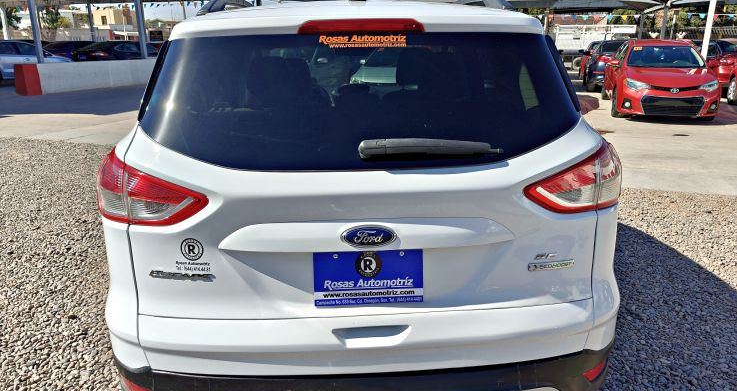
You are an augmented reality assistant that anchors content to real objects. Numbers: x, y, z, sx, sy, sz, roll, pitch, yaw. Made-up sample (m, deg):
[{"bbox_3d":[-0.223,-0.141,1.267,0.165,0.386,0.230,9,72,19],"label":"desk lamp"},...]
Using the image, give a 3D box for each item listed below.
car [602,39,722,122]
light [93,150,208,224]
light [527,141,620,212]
[{"bbox_3d":[6.390,-2.680,10.920,1.776,1.455,4.620,6,19,20],"label":"car"},{"bbox_3d":[-0.637,0.003,1.424,0.420,0.185,0.300,-2,18,-2],"label":"light"},{"bbox_3d":[0.622,-0.032,1.468,0.420,0.185,0.300,-2,18,-2],"label":"light"}]

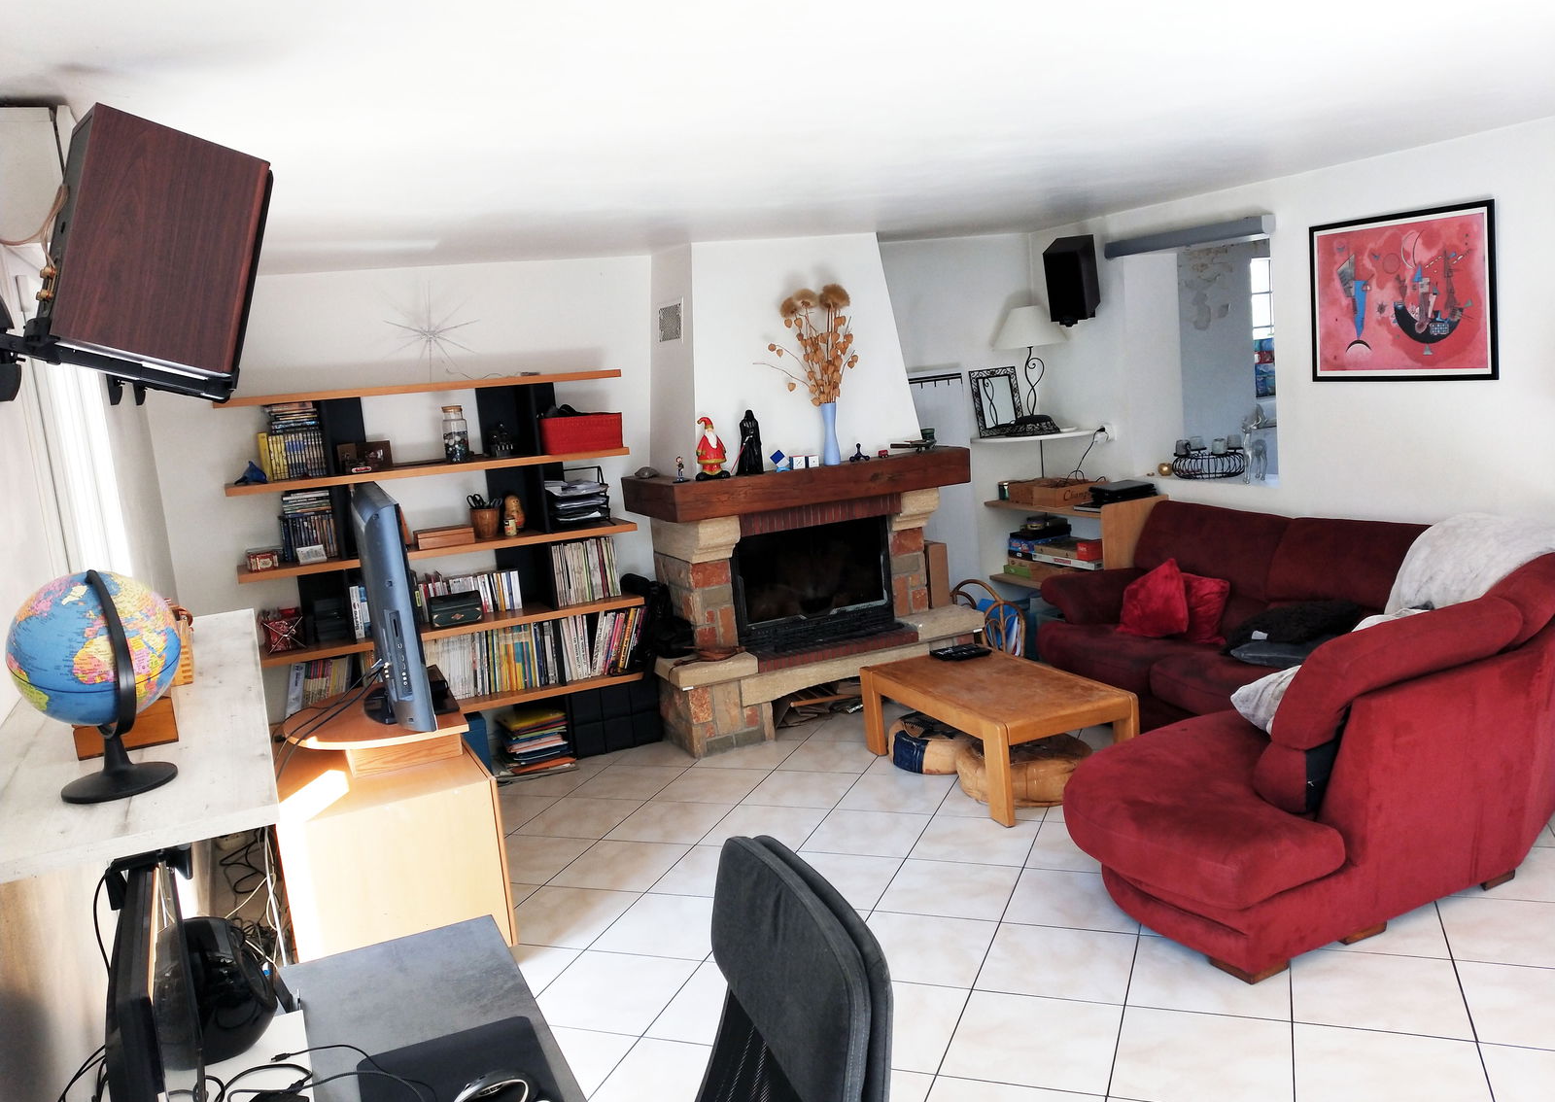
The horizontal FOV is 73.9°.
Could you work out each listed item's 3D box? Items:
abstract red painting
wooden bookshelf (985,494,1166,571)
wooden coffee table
[{"bbox_3d":[2.506,-1.027,4.215,0.030,0.655,0.780,-9,10,-21],"label":"abstract red painting"},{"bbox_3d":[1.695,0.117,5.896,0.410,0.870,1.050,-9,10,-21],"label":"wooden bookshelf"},{"bbox_3d":[0.912,0.744,4.360,0.592,0.406,0.974,-9,10,-23],"label":"wooden coffee table"}]

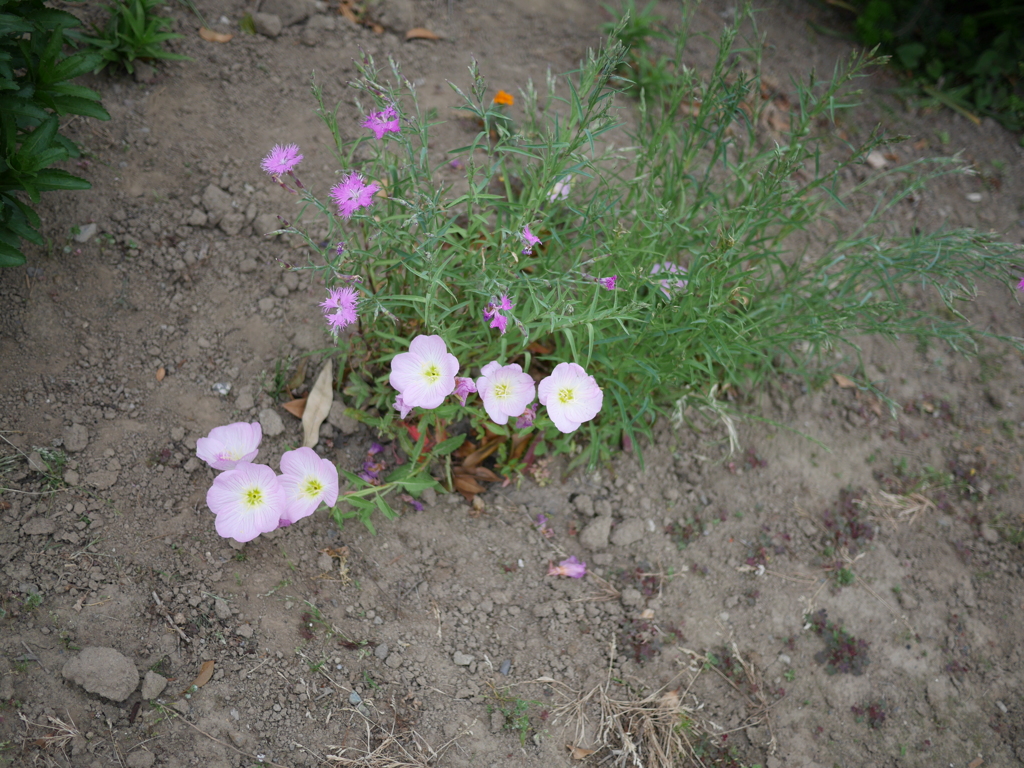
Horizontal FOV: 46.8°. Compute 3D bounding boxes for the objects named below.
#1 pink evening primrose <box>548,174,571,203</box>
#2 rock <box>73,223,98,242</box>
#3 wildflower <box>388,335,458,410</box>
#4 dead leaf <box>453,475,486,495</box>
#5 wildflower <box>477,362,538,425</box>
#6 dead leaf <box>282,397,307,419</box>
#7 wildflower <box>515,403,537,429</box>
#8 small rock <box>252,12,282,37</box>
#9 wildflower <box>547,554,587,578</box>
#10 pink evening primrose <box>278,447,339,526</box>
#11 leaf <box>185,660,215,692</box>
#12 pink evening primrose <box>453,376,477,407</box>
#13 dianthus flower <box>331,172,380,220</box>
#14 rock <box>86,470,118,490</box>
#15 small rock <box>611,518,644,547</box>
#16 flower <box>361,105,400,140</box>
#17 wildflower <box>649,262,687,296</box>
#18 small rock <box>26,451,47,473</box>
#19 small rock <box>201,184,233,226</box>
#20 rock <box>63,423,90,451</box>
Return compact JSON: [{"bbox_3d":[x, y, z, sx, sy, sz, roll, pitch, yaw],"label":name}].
[{"bbox_3d":[0.041,-0.170,1.029,0.032,0.018,0.030,-4,48,4],"label":"pink evening primrose"},{"bbox_3d":[-0.392,-0.139,1.089,0.022,0.011,0.017,0,48,0],"label":"rock"},{"bbox_3d":[-0.067,-0.009,0.900,0.053,0.026,0.056,0,75,17],"label":"wildflower"},{"bbox_3d":[-0.033,0.080,0.946,0.028,0.008,0.014,19,53,15],"label":"dead leaf"},{"bbox_3d":[-0.004,0.007,0.925,0.046,0.022,0.047,-4,88,-3],"label":"wildflower"},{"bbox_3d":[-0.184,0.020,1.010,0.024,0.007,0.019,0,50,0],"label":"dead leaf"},{"bbox_3d":[0.011,0.025,0.945,0.017,0.018,0.015,0,50,0],"label":"wildflower"},{"bbox_3d":[-0.268,-0.394,1.297,0.032,0.020,0.025,5,55,-18],"label":"small rock"},{"bbox_3d":[0.040,0.130,0.845,0.027,0.012,0.014,-3,48,-3],"label":"wildflower"},{"bbox_3d":[-0.156,0.078,0.900,0.055,0.022,0.060,0,84,21],"label":"pink evening primrose"},{"bbox_3d":[-0.222,0.208,0.840,0.010,0.006,0.026,29,56,22],"label":"leaf"},{"bbox_3d":[-0.037,0.006,0.920,0.019,0.017,0.022,0,84,-6],"label":"pink evening primrose"},{"bbox_3d":[-0.130,-0.155,0.980,0.041,0.015,0.039,0,90,-3],"label":"dianthus flower"},{"bbox_3d":[-0.334,0.079,0.966,0.026,0.010,0.015,0,50,0],"label":"rock"},{"bbox_3d":[0.084,0.108,0.864,0.025,0.013,0.017,0,48,0],"label":"small rock"},{"bbox_3d":[-0.106,-0.212,0.960,0.031,0.015,0.030,0,50,0],"label":"flower"},{"bbox_3d":[0.130,-0.085,0.973,0.036,0.018,0.034,2,53,-2],"label":"wildflower"},{"bbox_3d":[-0.376,0.061,0.936,0.015,0.010,0.018,0,57,-21],"label":"small rock"},{"bbox_3d":[-0.295,-0.179,1.180,0.031,0.023,0.032,0,50,0],"label":"small rock"},{"bbox_3d":[-0.353,0.043,0.956,0.021,0.015,0.025,0,57,-21],"label":"rock"}]

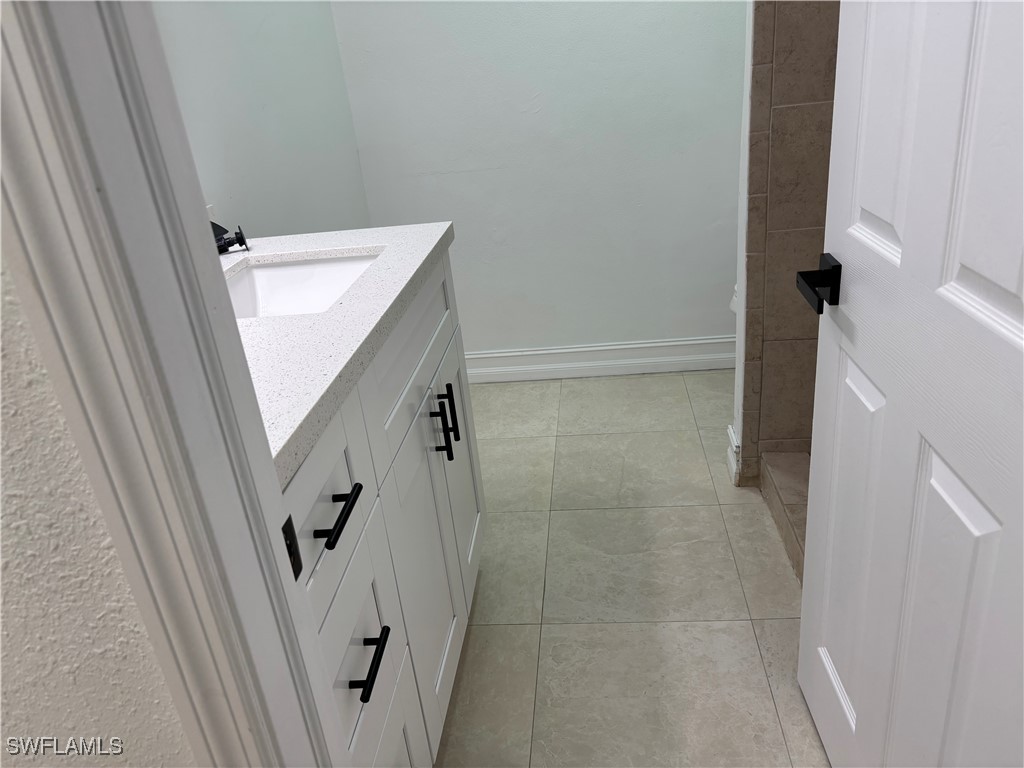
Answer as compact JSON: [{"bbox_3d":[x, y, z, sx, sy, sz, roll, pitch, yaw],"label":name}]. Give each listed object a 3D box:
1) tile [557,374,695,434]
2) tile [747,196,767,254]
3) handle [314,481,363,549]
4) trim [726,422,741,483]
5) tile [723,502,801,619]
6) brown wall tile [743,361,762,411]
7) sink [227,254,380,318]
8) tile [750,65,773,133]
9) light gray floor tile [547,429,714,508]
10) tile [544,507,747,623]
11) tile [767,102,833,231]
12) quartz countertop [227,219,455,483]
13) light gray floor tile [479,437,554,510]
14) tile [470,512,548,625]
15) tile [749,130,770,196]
[{"bbox_3d":[0.435,0.079,2.980,0.499,0.010,0.497,-3,24,7],"label":"tile"},{"bbox_3d":[0.651,-0.423,2.039,0.050,0.153,0.010,-3,24,7],"label":"tile"},{"bbox_3d":[-0.210,0.157,0.922,0.034,0.011,0.127,-3,23,7],"label":"handle"},{"bbox_3d":[0.684,0.221,2.358,0.017,0.142,0.135,-3,23,7],"label":"trim"},{"bbox_3d":[0.654,0.457,2.014,0.142,0.012,0.482,-3,23,7],"label":"tile"},{"bbox_3d":[0.695,0.006,2.228,0.050,0.153,0.010,-3,24,7],"label":"brown wall tile"},{"bbox_3d":[-0.421,-0.101,1.444,0.330,0.155,0.445,-3,23,7],"label":"sink"},{"bbox_3d":[0.621,-0.709,1.914,0.050,0.153,0.010,-3,24,7],"label":"tile"},{"bbox_3d":[0.390,0.280,2.533,0.499,0.010,0.492,-3,24,7],"label":"light gray floor tile"},{"bbox_3d":[0.339,0.472,2.053,0.490,0.012,0.482,-3,23,7],"label":"tile"},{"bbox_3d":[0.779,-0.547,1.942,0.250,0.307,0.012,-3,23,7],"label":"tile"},{"bbox_3d":[-0.472,-0.103,1.311,0.560,0.042,1.215,-3,24,7],"label":"quartz countertop"},{"bbox_3d":[-0.107,0.307,2.595,0.499,0.010,0.492,-3,24,7],"label":"light gray floor tile"},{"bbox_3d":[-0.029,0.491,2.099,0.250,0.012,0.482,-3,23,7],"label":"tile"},{"bbox_3d":[0.636,-0.566,1.977,0.050,0.154,0.010,-3,24,7],"label":"tile"}]

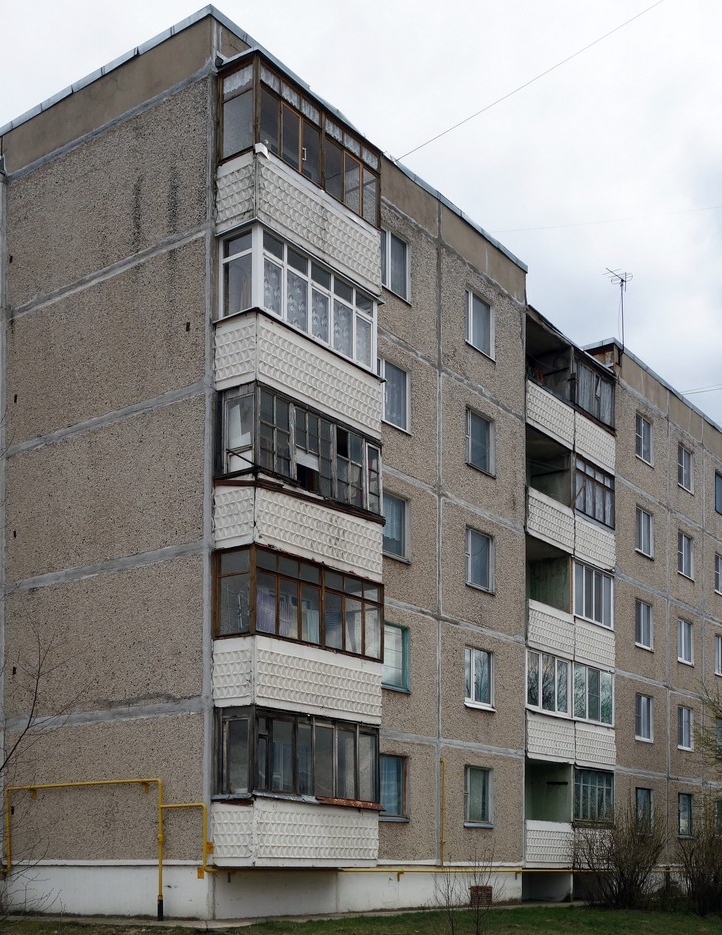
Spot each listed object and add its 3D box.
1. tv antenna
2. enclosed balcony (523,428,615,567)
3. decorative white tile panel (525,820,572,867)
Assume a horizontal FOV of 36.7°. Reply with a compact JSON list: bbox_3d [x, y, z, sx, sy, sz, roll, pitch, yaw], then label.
[{"bbox_3d":[7.762,-4.857,32.800,0.600,2.200,0.950,-18,-26,41],"label":"tv antenna"},{"bbox_3d":[5.155,1.056,29.500,1.300,2.836,5.451,-13,-22,33],"label":"enclosed balcony"},{"bbox_3d":[4.841,9.797,28.300,0.150,1.126,2.719,-13,-22,33],"label":"decorative white tile panel"}]

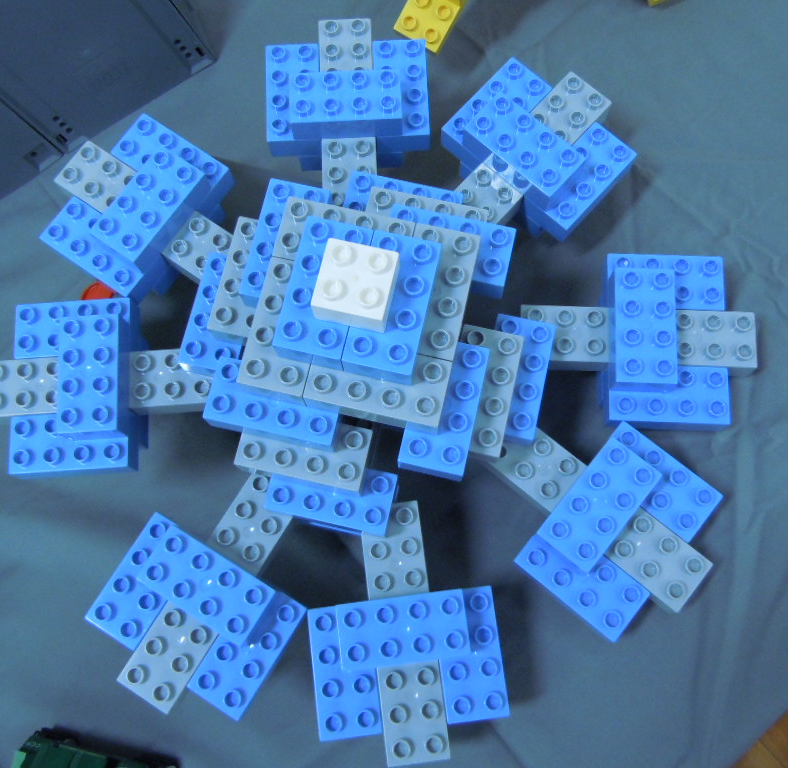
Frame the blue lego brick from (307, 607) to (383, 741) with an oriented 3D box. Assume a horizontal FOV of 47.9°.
[{"bbox_3d":[-0.024,0.146,0.455,0.032,0.023,0.064,-7,76,-1],"label":"blue lego brick"}]

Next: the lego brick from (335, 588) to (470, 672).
[{"bbox_3d":[0.005,0.123,0.445,0.064,0.023,0.032,-7,76,0],"label":"lego brick"}]

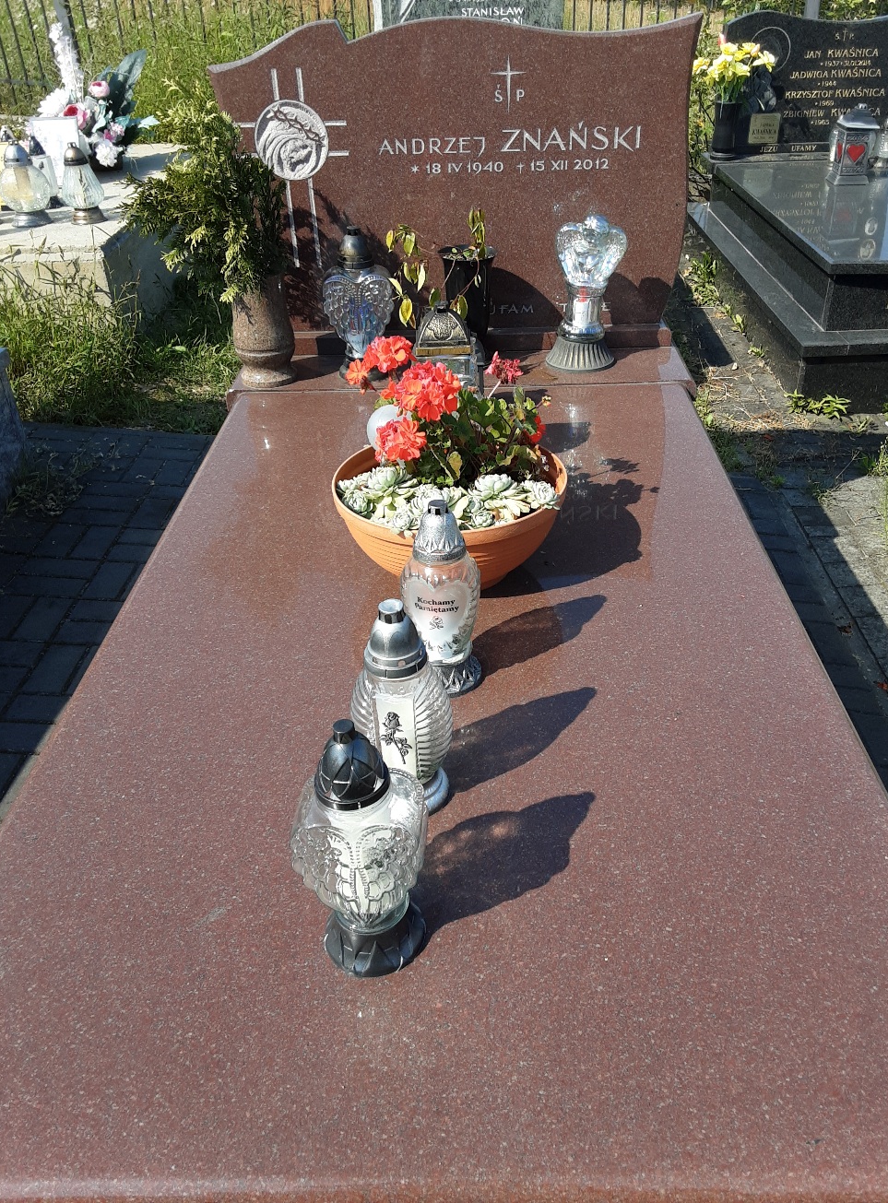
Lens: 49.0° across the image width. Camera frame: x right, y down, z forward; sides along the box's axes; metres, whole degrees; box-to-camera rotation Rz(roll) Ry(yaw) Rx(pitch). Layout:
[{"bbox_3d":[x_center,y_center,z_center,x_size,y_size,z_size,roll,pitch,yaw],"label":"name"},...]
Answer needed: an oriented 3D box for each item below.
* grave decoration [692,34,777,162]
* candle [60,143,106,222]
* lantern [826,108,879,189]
[{"bbox_3d":[1.575,-2.763,5.347,0.452,0.589,0.362,-1,33,2],"label":"grave decoration"},{"bbox_3d":[-1.471,-1.686,3.922,0.178,0.286,0.178,-11,34,-12],"label":"candle"},{"bbox_3d":[1.960,-2.192,4.678,0.165,0.337,0.165,-4,33,-1],"label":"lantern"}]

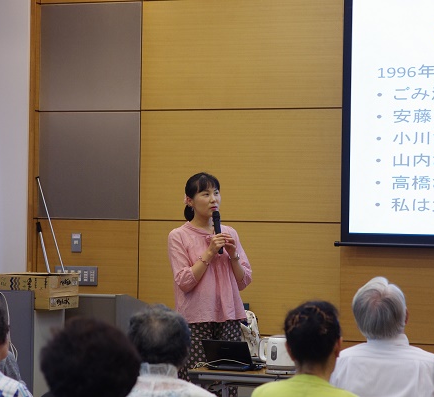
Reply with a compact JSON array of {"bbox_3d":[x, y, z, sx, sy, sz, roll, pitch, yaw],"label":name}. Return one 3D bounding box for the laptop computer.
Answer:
[{"bbox_3d":[0.082,0.739,8.345,0.240,0.152,0.235,1,-1,22],"label":"laptop computer"}]

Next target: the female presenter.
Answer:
[{"bbox_3d":[-0.043,0.685,8.766,0.440,1.630,0.360,1,-1,-20],"label":"female presenter"}]

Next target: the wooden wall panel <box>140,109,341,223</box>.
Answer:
[{"bbox_3d":[0.134,-0.201,10.585,1.300,0.680,0.030,1,-1,22],"label":"wooden wall panel"}]

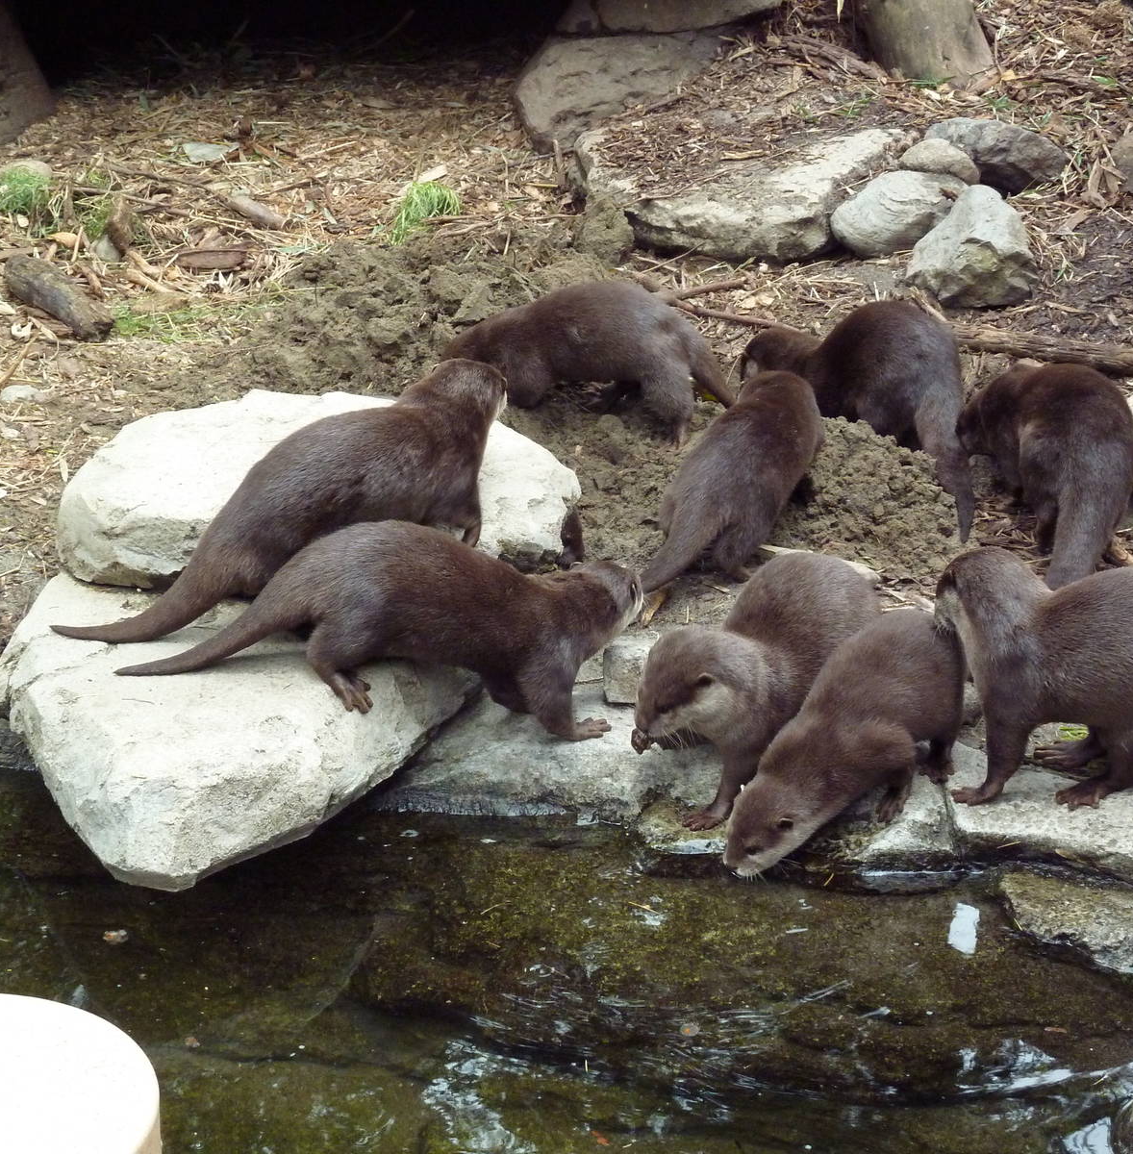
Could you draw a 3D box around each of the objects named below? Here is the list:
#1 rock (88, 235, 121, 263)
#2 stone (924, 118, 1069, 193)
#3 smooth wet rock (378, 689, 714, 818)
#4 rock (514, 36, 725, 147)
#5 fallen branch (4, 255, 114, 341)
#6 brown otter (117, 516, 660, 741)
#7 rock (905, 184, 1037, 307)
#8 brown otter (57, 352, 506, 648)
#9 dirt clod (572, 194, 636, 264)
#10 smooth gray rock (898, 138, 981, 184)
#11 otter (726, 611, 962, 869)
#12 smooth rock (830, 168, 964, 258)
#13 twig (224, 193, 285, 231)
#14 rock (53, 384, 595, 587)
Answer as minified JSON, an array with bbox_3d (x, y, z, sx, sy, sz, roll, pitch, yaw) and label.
[{"bbox_3d":[-0.767,-0.555,5.316,0.053,0.049,0.046,0,24,0],"label":"rock"},{"bbox_3d":[0.757,-0.765,5.622,0.240,0.122,0.163,5,24,11],"label":"stone"},{"bbox_3d":[-0.019,0.217,3.854,0.400,0.090,0.280,0,24,0],"label":"smooth wet rock"},{"bbox_3d":[0.096,-0.832,5.366,0.350,0.175,0.220,0,24,0],"label":"rock"},{"bbox_3d":[-0.772,-0.426,4.856,0.070,0.060,0.250,-13,27,-26],"label":"fallen branch"},{"bbox_3d":[-0.250,0.059,3.933,0.673,0.291,0.178,-3,24,-7],"label":"brown otter"},{"bbox_3d":[0.661,-0.551,5.186,0.204,0.168,0.173,0,24,0],"label":"rock"},{"bbox_3d":[-0.387,-0.108,4.307,0.600,0.330,0.180,-4,24,-9],"label":"brown otter"},{"bbox_3d":[0.057,-0.542,4.970,0.100,0.105,0.090,0,24,0],"label":"dirt clod"},{"bbox_3d":[0.680,-0.758,5.834,0.145,0.070,0.100,4,24,9],"label":"smooth gray rock"},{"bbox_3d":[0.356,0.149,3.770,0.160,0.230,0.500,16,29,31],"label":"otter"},{"bbox_3d":[0.585,-0.630,5.574,0.230,0.110,0.150,-8,25,-18],"label":"smooth rock"},{"bbox_3d":[-0.547,-0.643,5.645,0.030,0.030,0.145,-19,30,-36],"label":"twig"},{"bbox_3d":[-0.339,-0.127,4.593,0.710,0.135,0.480,0,24,0],"label":"rock"}]

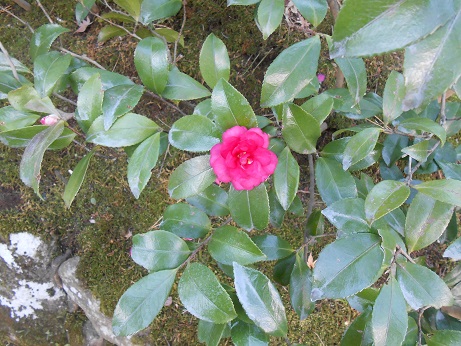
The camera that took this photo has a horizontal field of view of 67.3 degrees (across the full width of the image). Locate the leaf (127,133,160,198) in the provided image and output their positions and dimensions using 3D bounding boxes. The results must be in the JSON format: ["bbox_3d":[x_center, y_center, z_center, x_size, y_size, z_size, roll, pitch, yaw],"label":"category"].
[{"bbox_3d":[-0.111,-0.009,0.440,0.036,0.013,0.087,21,96,12],"label":"leaf"}]

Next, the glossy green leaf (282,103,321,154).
[{"bbox_3d":[0.076,-0.049,0.368,0.035,0.012,0.063,-32,102,-6],"label":"glossy green leaf"}]

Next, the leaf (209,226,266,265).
[{"bbox_3d":[0.008,0.079,0.378,0.067,0.012,0.038,20,73,4],"label":"leaf"}]

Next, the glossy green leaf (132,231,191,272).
[{"bbox_3d":[-0.079,0.088,0.390,0.070,0.010,0.049,0,73,8],"label":"glossy green leaf"}]

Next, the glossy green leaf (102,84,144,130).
[{"bbox_3d":[-0.133,-0.081,0.430,0.037,0.013,0.070,40,90,16],"label":"glossy green leaf"}]

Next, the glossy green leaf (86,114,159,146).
[{"bbox_3d":[-0.113,-0.045,0.368,0.076,0.012,0.034,-8,79,-10],"label":"glossy green leaf"}]

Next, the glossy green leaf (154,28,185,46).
[{"bbox_3d":[-0.083,-0.183,0.465,0.046,0.010,0.022,32,62,0],"label":"glossy green leaf"}]

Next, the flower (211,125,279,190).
[{"bbox_3d":[0.015,-0.015,0.370,0.071,0.036,0.068,0,84,0],"label":"flower"}]

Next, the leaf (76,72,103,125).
[{"bbox_3d":[-0.181,-0.094,0.445,0.033,0.012,0.074,13,98,-17],"label":"leaf"}]

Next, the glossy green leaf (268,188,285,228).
[{"bbox_3d":[0.059,0.042,0.463,0.032,0.071,0.012,-20,23,-32],"label":"glossy green leaf"}]

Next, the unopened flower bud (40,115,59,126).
[{"bbox_3d":[-0.203,-0.059,0.390,0.022,0.014,0.014,-9,60,-12],"label":"unopened flower bud"}]

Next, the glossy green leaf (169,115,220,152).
[{"bbox_3d":[-0.045,-0.049,0.432,0.070,0.012,0.039,8,69,19],"label":"glossy green leaf"}]

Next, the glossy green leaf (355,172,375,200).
[{"bbox_3d":[0.183,0.027,0.460,0.030,0.012,0.056,-15,79,13],"label":"glossy green leaf"}]

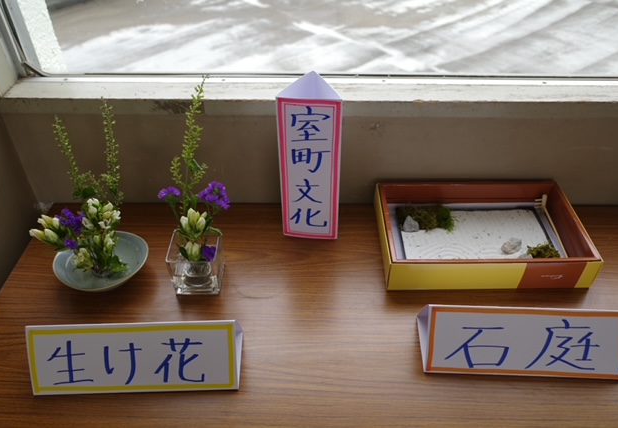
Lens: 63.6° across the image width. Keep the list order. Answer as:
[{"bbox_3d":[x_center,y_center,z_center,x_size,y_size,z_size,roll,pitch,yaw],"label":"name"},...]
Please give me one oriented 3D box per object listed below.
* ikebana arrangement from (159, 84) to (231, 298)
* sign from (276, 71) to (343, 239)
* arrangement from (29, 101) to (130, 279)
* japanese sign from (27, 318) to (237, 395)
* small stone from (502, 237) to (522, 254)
[{"bbox_3d":[-0.128,-0.019,0.545,0.085,0.264,0.078,-1,42,0],"label":"ikebana arrangement"},{"bbox_3d":[0.004,-0.068,0.637,0.073,0.210,0.066,3,42,4],"label":"sign"},{"bbox_3d":[-0.259,-0.017,0.552,0.126,0.236,0.090,-1,42,0],"label":"arrangement"},{"bbox_3d":[-0.179,0.136,0.521,0.210,0.065,0.075,-1,42,-1],"label":"japanese sign"},{"bbox_3d":[0.260,0.041,0.640,0.025,0.015,0.017,-9,42,-9],"label":"small stone"}]

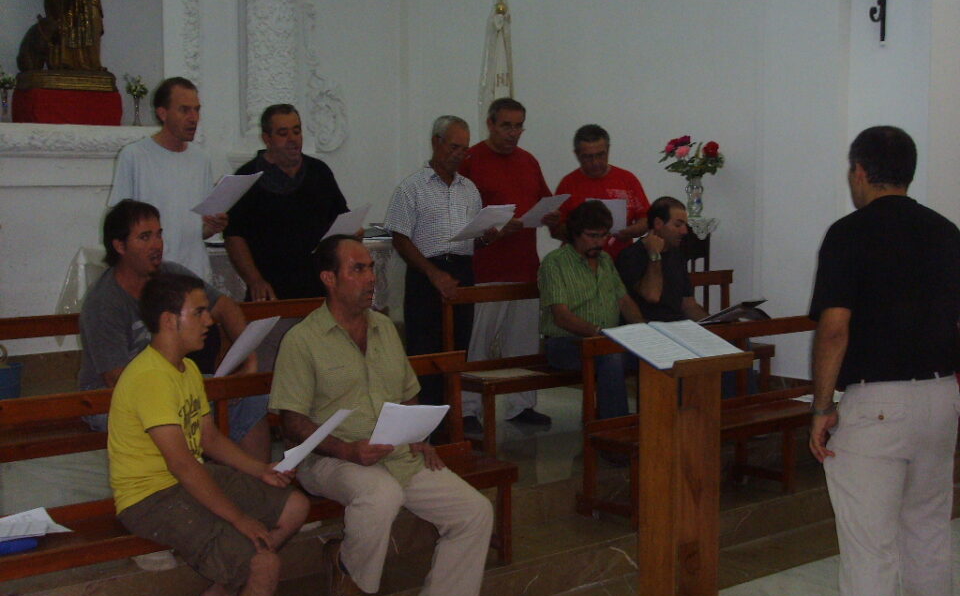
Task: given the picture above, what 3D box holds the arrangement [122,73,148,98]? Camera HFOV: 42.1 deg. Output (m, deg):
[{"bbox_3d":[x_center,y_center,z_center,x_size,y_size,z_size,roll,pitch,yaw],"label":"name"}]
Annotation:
[{"bbox_3d":[-2.851,-1.758,10.327,0.210,0.210,0.190,-4,6,-39],"label":"arrangement"}]

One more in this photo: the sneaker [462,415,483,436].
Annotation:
[{"bbox_3d":[-0.035,0.662,6.673,0.105,0.105,0.285,-3,6,-30],"label":"sneaker"}]

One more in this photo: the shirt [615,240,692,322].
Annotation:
[{"bbox_3d":[0.940,-0.007,6.800,0.320,0.623,0.480,3,6,40],"label":"shirt"}]

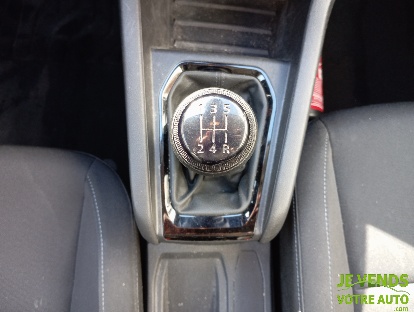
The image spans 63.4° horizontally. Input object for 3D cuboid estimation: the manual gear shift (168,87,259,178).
[{"bbox_3d":[0.005,-0.011,0.254,0.058,0.077,0.058,0,76,0],"label":"manual gear shift"}]

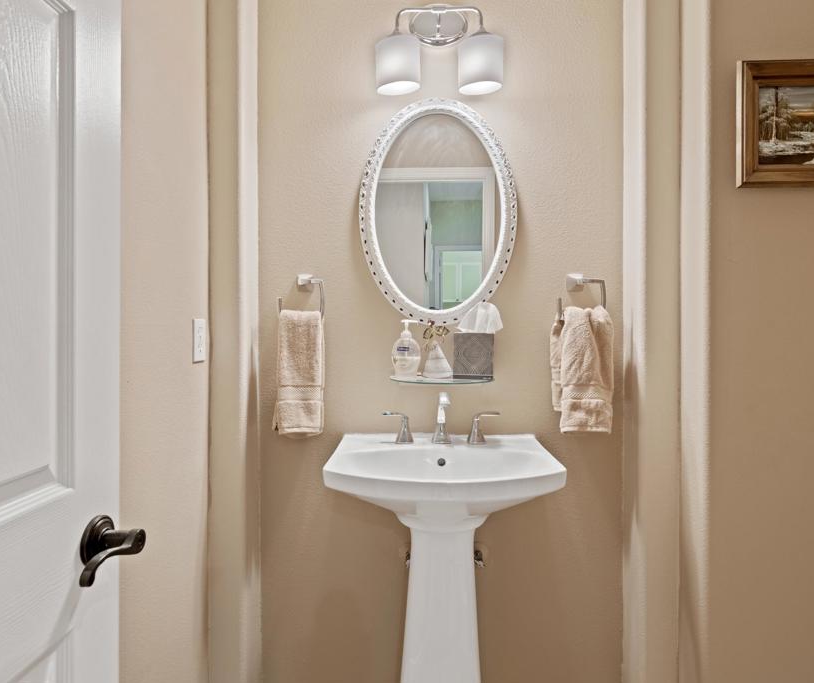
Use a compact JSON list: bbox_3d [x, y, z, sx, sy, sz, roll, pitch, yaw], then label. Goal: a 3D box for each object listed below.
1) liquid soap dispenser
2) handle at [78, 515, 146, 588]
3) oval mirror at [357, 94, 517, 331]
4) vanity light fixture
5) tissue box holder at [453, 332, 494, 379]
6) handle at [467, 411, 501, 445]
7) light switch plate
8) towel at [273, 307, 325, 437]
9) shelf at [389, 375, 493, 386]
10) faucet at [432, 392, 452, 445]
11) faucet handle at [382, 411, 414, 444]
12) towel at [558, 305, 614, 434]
[{"bbox_3d":[-0.001,0.020,1.490,0.084,0.165,0.050,0,0,9],"label":"liquid soap dispenser"},{"bbox_3d":[-0.405,0.282,0.690,0.070,0.070,0.138,0,0,2],"label":"handle"},{"bbox_3d":[0.095,-0.390,1.545,0.474,0.682,0.035,0,0,0],"label":"oval mirror"},{"bbox_3d":[0.093,-0.864,1.482,0.360,0.275,0.167,0,0,0],"label":"vanity light fixture"},{"bbox_3d":[0.192,0.042,1.503,0.113,0.132,0.112,0,0,3],"label":"tissue box holder"},{"bbox_3d":[0.222,0.246,1.470,0.092,0.090,0.053,0,0,3],"label":"handle"},{"bbox_3d":[-0.560,-0.001,1.383,0.008,0.115,0.071,0,0,3],"label":"light switch plate"},{"bbox_3d":[-0.328,0.096,1.528,0.150,0.382,0.080,0,0,3],"label":"towel"},{"bbox_3d":[0.103,0.113,1.502,0.312,0.008,0.130,0,0,3],"label":"shelf"},{"bbox_3d":[0.099,0.217,1.425,0.055,0.150,0.145,0,0,3],"label":"faucet"},{"bbox_3d":[-0.025,0.242,1.444,0.089,0.084,0.050,0,0,2],"label":"faucet handle"},{"bbox_3d":[0.511,0.081,1.492,0.162,0.364,0.090,0,0,0],"label":"towel"}]

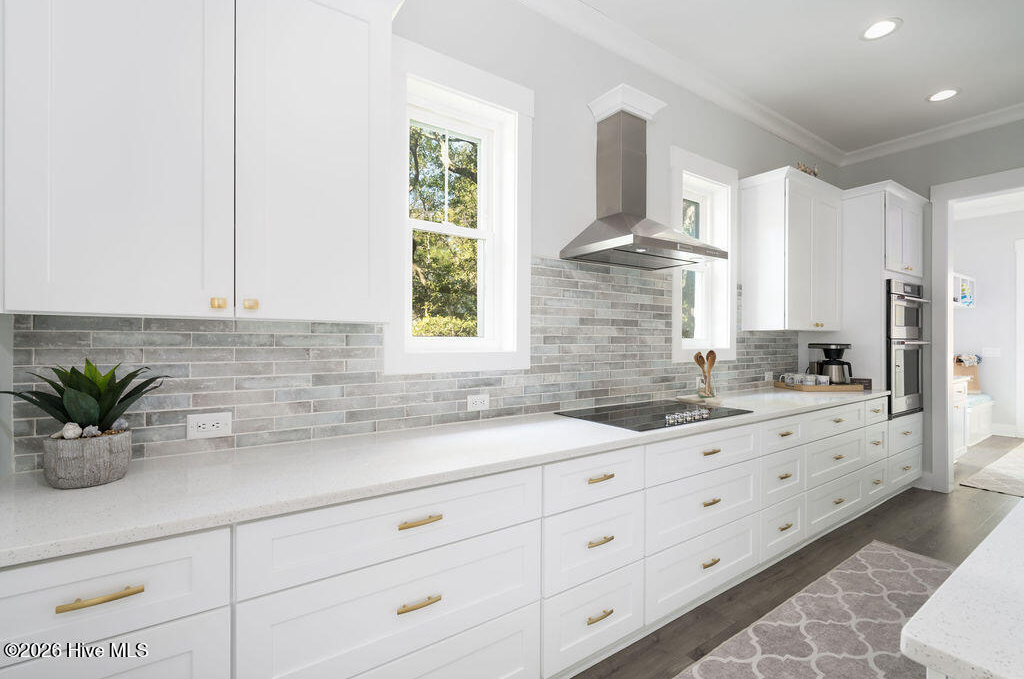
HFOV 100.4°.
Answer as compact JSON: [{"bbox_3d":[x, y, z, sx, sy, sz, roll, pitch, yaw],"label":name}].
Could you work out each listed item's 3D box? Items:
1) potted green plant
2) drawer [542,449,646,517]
[{"bbox_3d":[-1.166,0.223,1.183,0.330,0.331,0.310,0,0,-33],"label":"potted green plant"},{"bbox_3d":[0.212,0.524,1.778,0.504,0.181,0.430,0,0,-33],"label":"drawer"}]

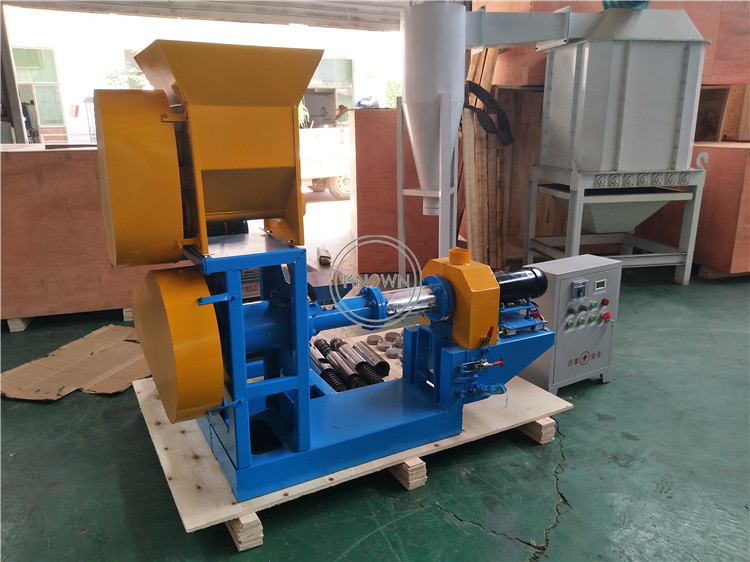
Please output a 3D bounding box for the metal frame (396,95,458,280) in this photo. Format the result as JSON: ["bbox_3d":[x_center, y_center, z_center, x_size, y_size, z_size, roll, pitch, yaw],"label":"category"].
[{"bbox_3d":[0.477,-0.607,4.341,0.497,1.590,0.395,-5,15,-21],"label":"metal frame"}]

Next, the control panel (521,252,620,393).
[{"bbox_3d":[0.949,0.230,2.744,0.489,0.634,0.207,-10,17,-33],"label":"control panel"}]

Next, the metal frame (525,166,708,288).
[{"bbox_3d":[2.076,-0.522,5.039,1.061,0.952,0.941,-2,14,-7],"label":"metal frame"}]

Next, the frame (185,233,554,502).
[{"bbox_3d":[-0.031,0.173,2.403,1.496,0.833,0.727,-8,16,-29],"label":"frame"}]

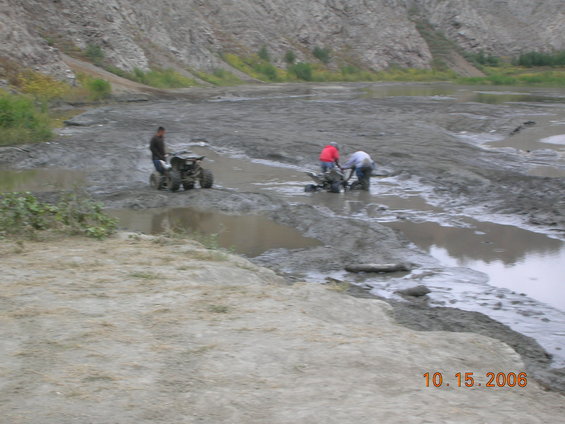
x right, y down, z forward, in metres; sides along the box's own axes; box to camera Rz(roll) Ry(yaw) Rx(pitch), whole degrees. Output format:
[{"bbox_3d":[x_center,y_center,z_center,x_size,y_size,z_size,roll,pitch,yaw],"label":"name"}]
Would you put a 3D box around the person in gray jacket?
[{"bbox_3d":[2.185,-1.189,34.600,0.580,1.170,0.820,7,10,45],"label":"person in gray jacket"}]

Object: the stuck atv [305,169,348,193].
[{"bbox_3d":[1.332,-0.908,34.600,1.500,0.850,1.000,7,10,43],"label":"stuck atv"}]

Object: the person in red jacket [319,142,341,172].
[{"bbox_3d":[1.373,-1.373,35.300,0.630,1.350,0.550,2,7,14],"label":"person in red jacket"}]

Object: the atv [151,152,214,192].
[{"bbox_3d":[-2.878,-1.160,34.600,1.120,1.100,1.720,-4,8,-27],"label":"atv"}]

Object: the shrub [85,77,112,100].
[{"bbox_3d":[-13.707,-9.200,90.000,2.100,1.800,2.000,0,7,0],"label":"shrub"}]

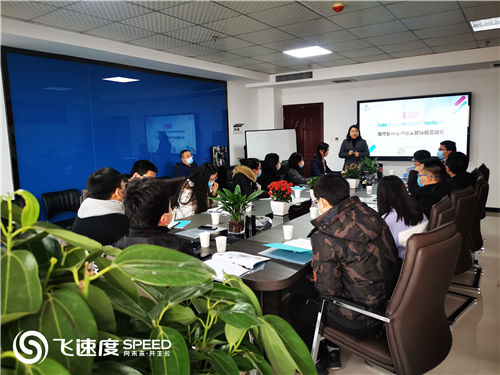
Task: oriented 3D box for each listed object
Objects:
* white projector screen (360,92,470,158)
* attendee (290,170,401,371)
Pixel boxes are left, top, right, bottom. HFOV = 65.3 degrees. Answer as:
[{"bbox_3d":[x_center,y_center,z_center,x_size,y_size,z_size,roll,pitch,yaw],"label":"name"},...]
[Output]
[{"bbox_3d":[2.921,-1.066,7.129,1.940,1.160,0.090,4,9,34],"label":"white projector screen"},{"bbox_3d":[0.505,0.533,2.174,0.560,1.230,0.690,-6,9,-28],"label":"attendee"}]

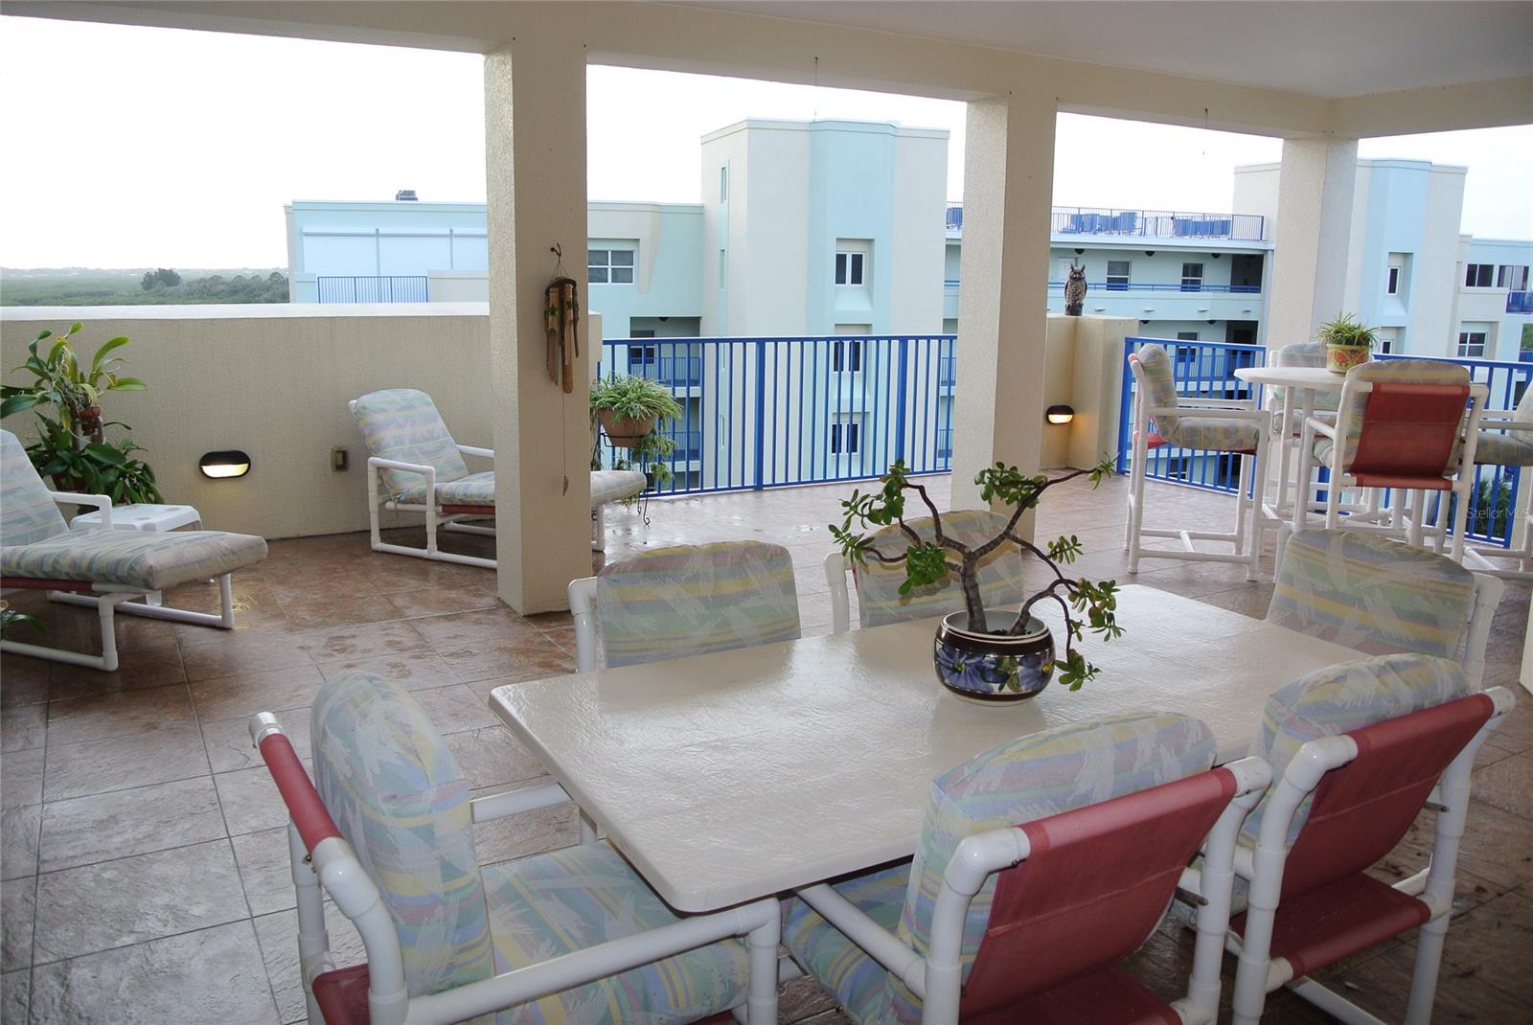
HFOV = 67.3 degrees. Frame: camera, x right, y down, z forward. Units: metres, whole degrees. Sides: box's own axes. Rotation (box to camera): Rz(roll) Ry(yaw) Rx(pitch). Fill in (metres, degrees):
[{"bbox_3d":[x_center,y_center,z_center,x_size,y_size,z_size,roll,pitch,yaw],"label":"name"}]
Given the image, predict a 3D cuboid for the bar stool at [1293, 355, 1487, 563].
[{"bbox_3d":[2.937,-0.125,5.484,0.610,1.180,0.700,3,11,12],"label":"bar stool"}]

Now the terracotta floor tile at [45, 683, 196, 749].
[{"bbox_3d":[-2.209,0.694,3.949,0.447,0.012,0.455,-6,13,-30],"label":"terracotta floor tile"}]

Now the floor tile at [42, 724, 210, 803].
[{"bbox_3d":[-1.962,0.766,3.529,0.455,0.012,0.455,-6,13,-30],"label":"floor tile"}]

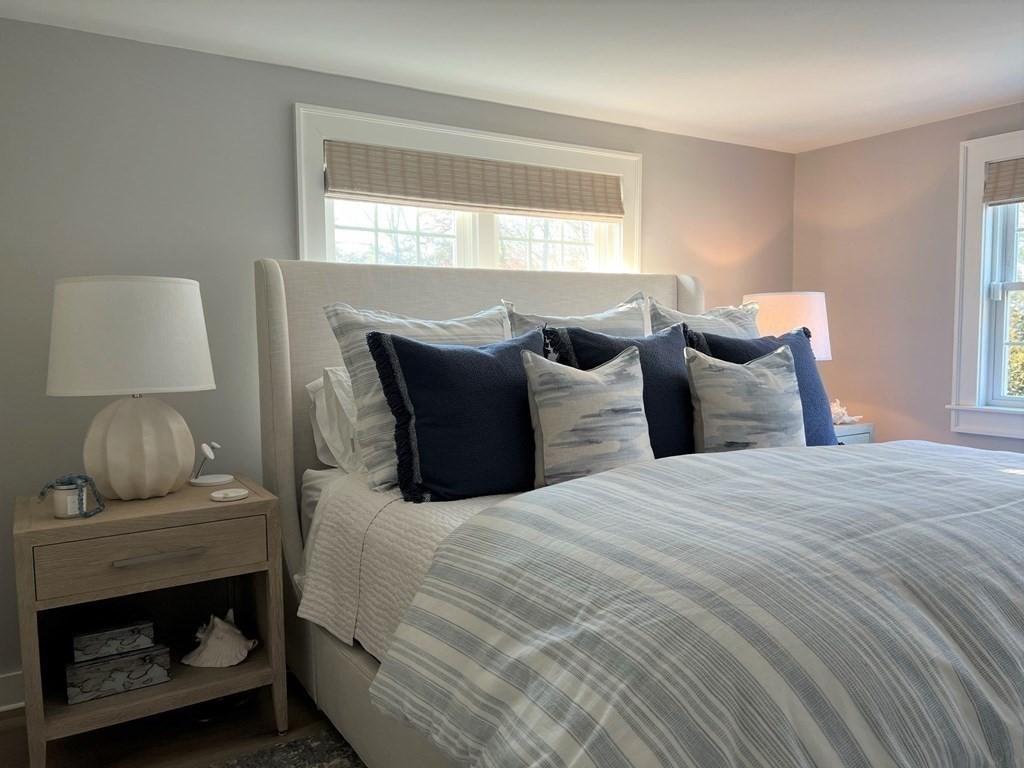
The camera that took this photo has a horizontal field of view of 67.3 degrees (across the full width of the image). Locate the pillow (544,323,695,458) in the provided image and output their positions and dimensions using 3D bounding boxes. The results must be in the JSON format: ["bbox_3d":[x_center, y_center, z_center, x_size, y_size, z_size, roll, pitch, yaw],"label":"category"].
[{"bbox_3d":[0.422,0.038,2.694,0.580,0.540,0.180,-3,-17,-29],"label":"pillow"}]

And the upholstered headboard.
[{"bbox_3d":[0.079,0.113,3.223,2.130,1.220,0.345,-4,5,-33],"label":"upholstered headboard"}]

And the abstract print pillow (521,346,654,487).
[{"bbox_3d":[0.247,0.095,2.397,0.460,0.450,0.160,-3,-18,-29],"label":"abstract print pillow"}]

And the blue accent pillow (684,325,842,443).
[{"bbox_3d":[0.976,0.020,2.948,0.580,0.530,0.180,-3,-13,-23],"label":"blue accent pillow"}]

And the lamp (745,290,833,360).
[{"bbox_3d":[1.416,-0.135,4.022,0.475,0.676,0.475,-3,5,-32],"label":"lamp"}]

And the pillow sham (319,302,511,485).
[{"bbox_3d":[-0.235,0.017,2.537,0.660,0.620,0.180,-3,-19,-31],"label":"pillow sham"}]

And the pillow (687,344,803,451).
[{"bbox_3d":[0.823,0.076,2.642,0.460,0.440,0.160,-3,-17,-25],"label":"pillow"}]

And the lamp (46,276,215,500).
[{"bbox_3d":[-1.146,0.015,2.339,0.455,0.652,0.455,-4,5,-33],"label":"lamp"}]

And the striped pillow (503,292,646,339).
[{"bbox_3d":[0.319,-0.037,2.867,0.660,0.630,0.180,-3,-17,-32],"label":"striped pillow"}]

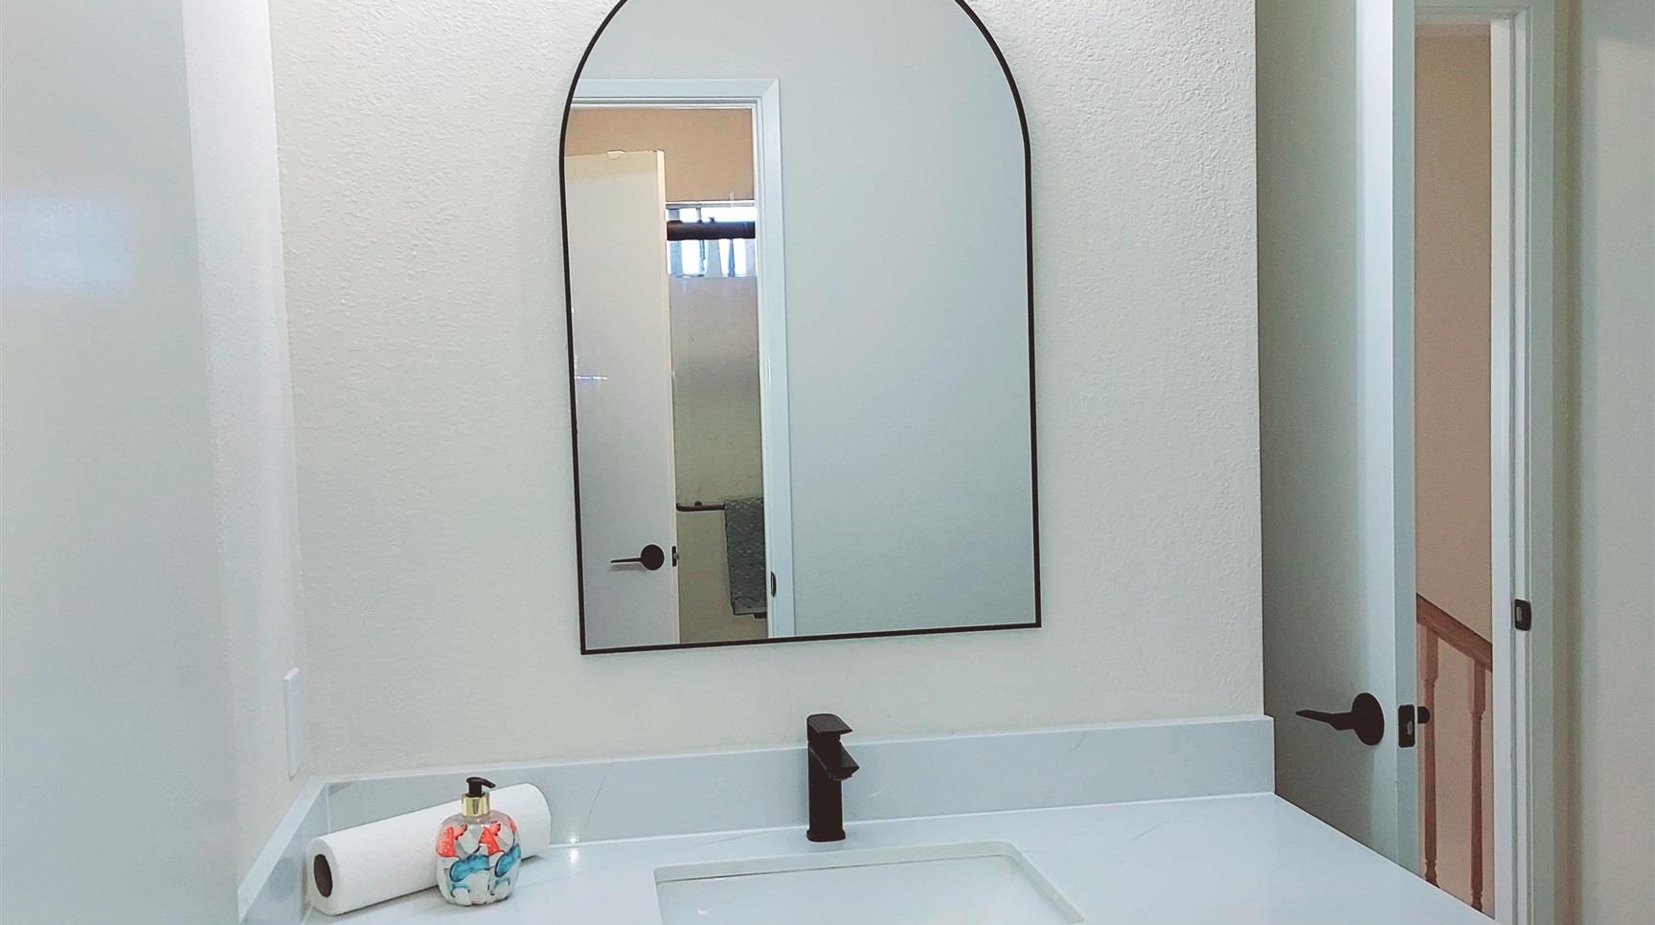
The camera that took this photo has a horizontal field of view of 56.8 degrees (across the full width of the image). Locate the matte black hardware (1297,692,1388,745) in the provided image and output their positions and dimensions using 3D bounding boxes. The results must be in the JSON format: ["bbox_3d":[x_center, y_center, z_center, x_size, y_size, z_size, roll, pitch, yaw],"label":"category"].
[{"bbox_3d":[0.688,0.344,2.062,0.052,0.069,0.136,-2,3,-17],"label":"matte black hardware"}]

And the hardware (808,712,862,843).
[{"bbox_3d":[0.004,0.403,1.907,0.047,0.162,0.168,-2,3,-9],"label":"hardware"}]

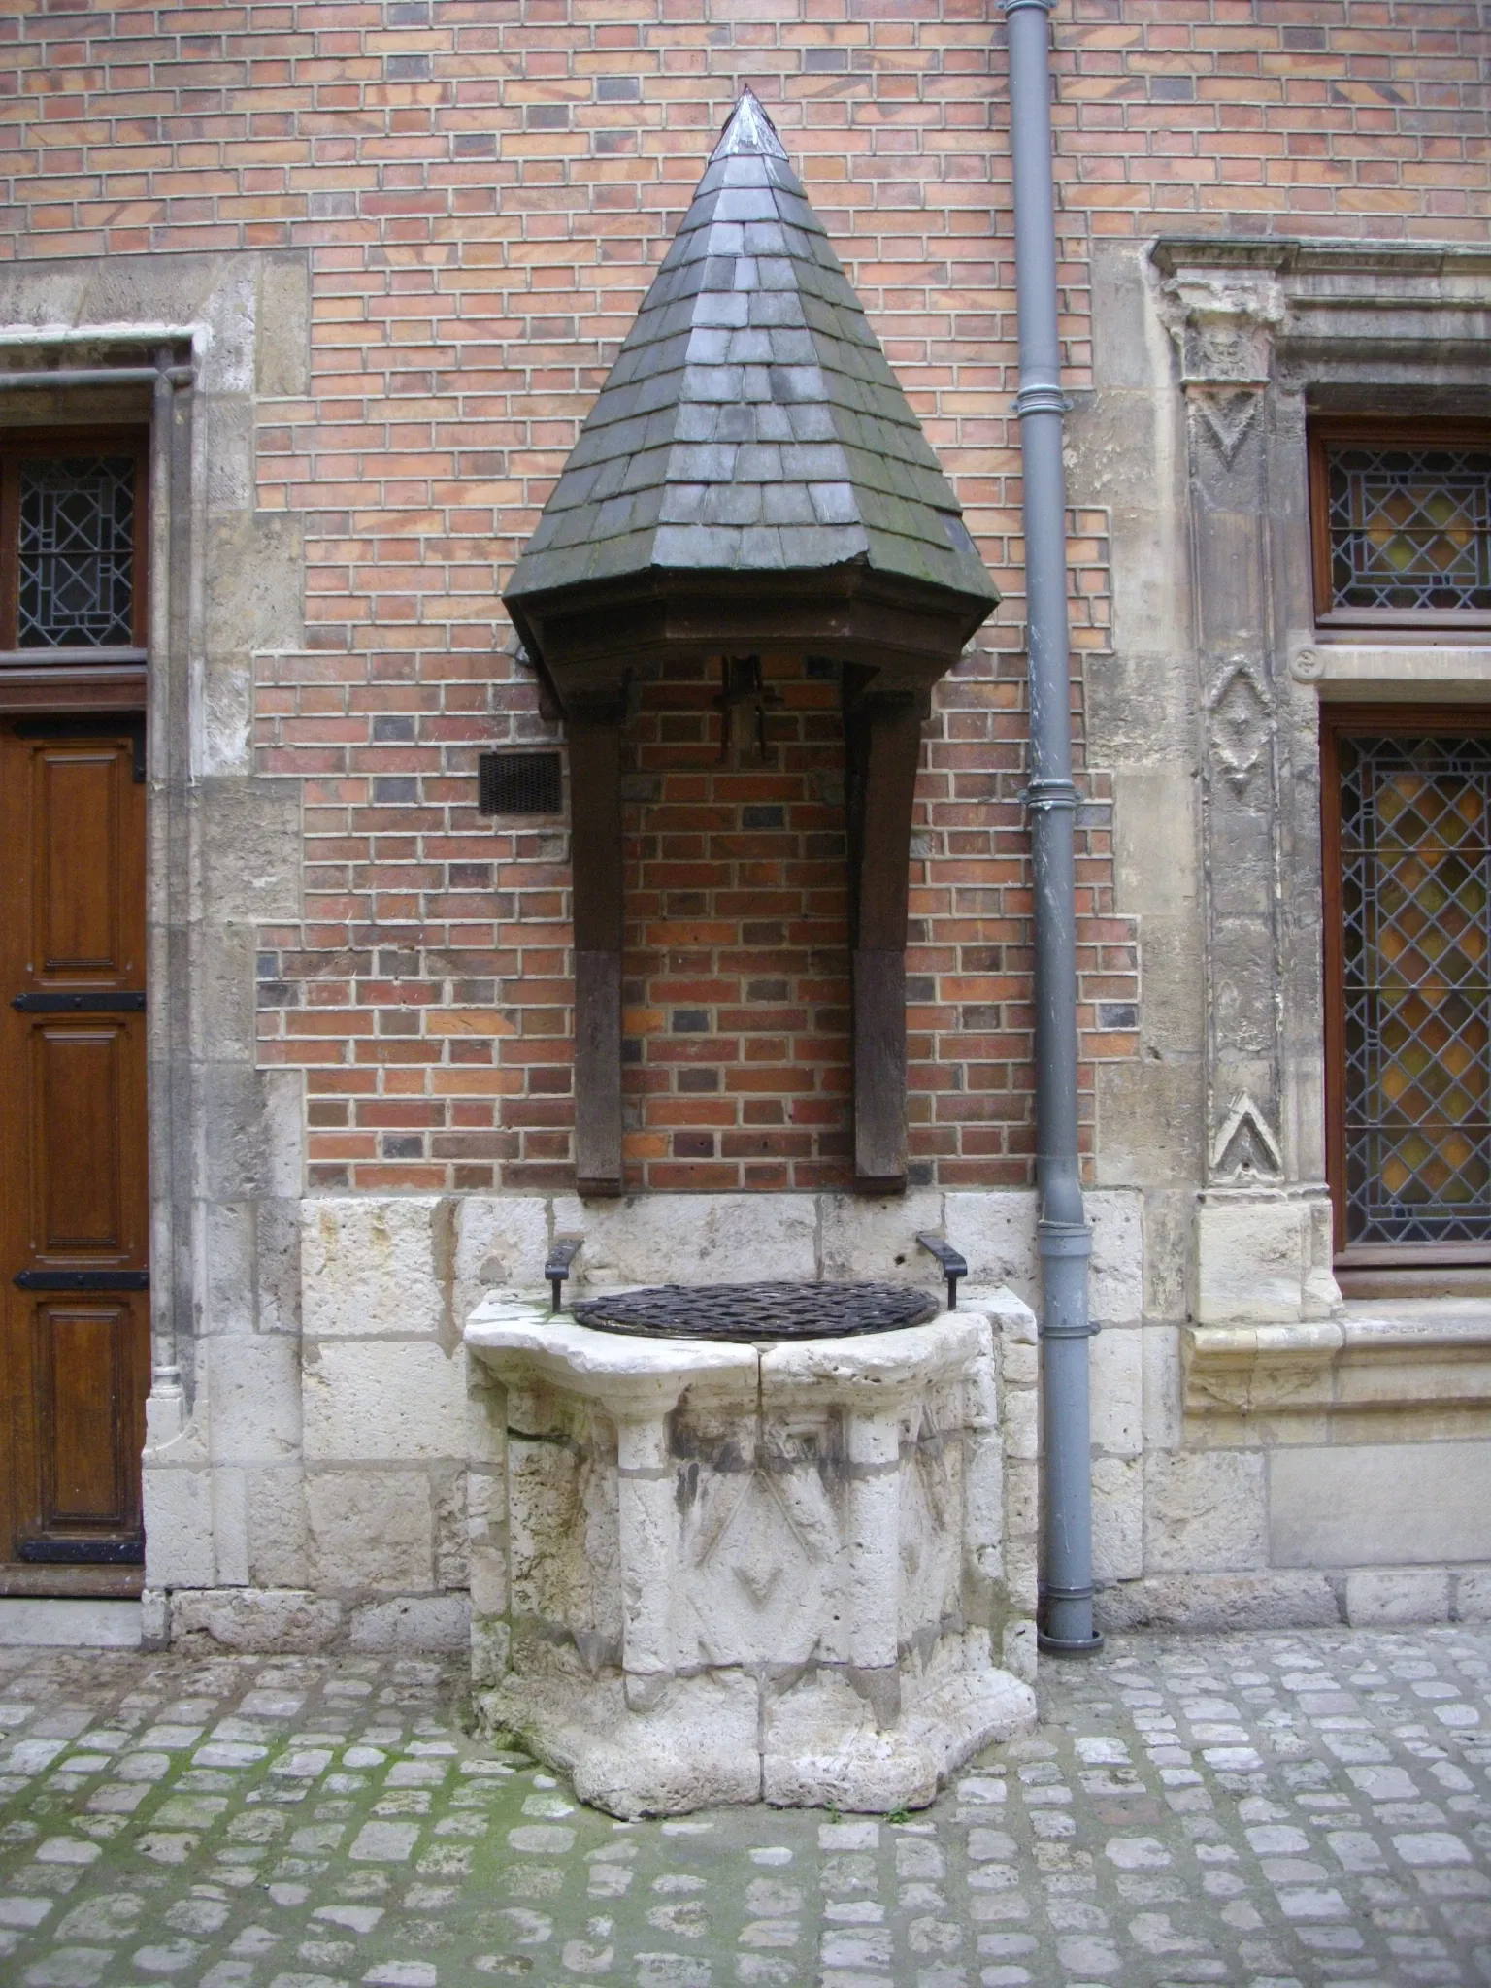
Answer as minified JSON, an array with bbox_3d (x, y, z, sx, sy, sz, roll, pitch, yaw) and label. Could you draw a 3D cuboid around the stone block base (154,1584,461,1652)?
[{"bbox_3d":[-1.064,1.550,5.329,0.765,0.164,0.150,0,-2,0],"label":"stone block base"}]

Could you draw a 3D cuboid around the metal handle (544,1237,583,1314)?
[{"bbox_3d":[-0.434,0.657,5.107,0.060,0.150,0.510,0,-2,0],"label":"metal handle"}]

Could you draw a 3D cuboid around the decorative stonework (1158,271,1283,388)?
[{"bbox_3d":[1.178,-1.642,5.364,0.311,0.296,0.200,0,-2,0],"label":"decorative stonework"}]

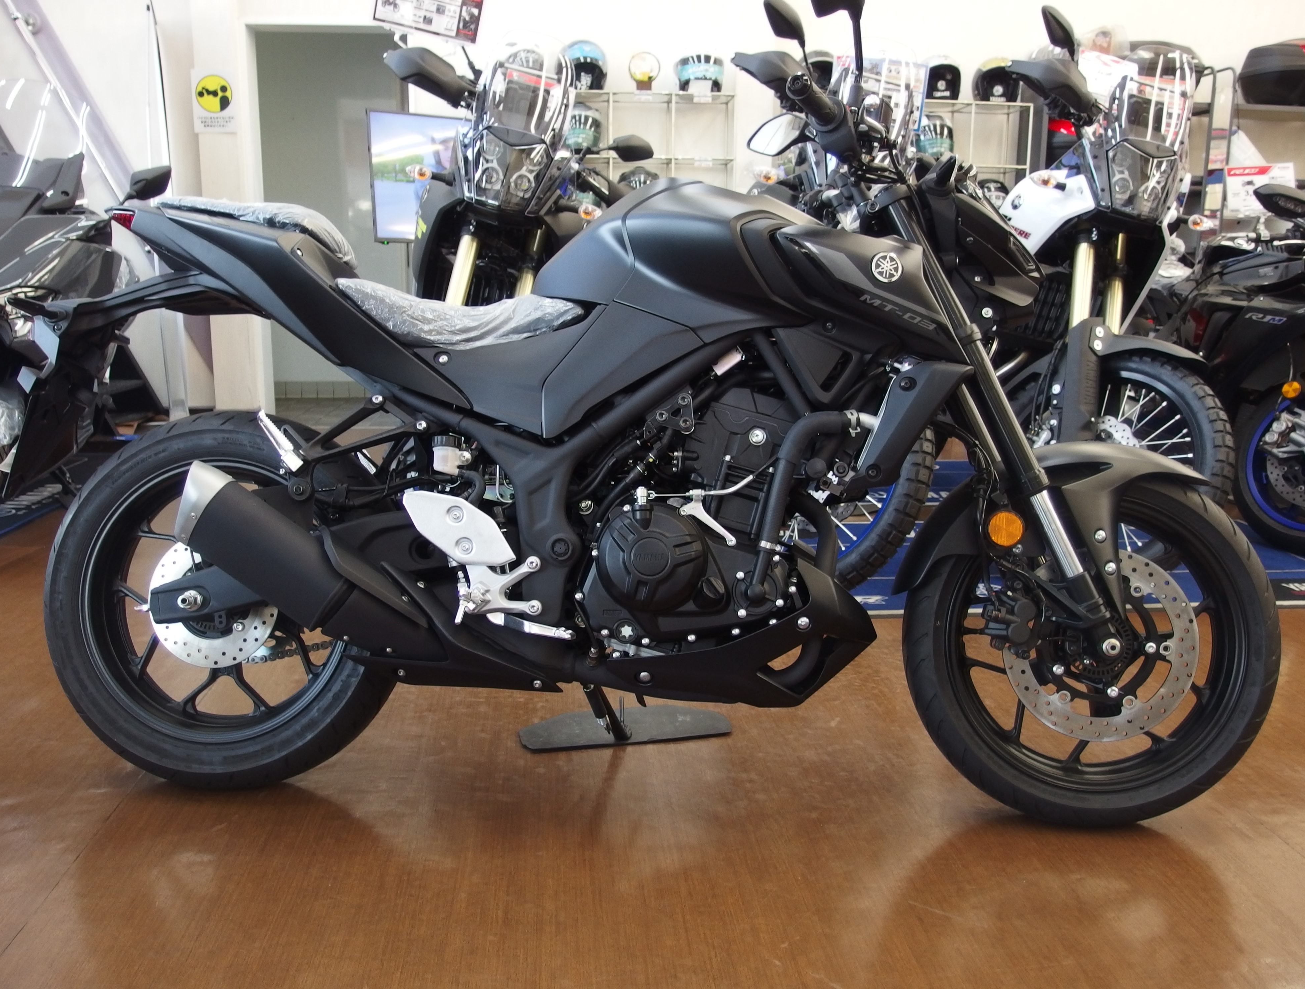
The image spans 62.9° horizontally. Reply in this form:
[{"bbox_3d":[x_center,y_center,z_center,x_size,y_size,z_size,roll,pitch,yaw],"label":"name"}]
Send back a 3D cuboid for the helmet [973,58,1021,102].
[{"bbox_3d":[1.816,-2.185,5.620,0.255,0.245,0.310,1,11,4],"label":"helmet"}]

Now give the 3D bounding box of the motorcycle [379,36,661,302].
[{"bbox_3d":[-0.485,-0.617,3.649,0.900,1.500,2.300,10,9,-9],"label":"motorcycle"}]

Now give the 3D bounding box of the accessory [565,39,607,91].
[{"bbox_3d":[-0.354,-2.152,5.350,0.255,0.245,0.310,-1,11,-6],"label":"accessory"}]

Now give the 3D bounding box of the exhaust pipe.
[{"bbox_3d":[-0.514,0.110,1.586,0.420,0.148,0.120,31,0,2],"label":"exhaust pipe"}]

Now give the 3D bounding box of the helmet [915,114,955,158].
[{"bbox_3d":[1.468,-1.869,5.600,0.260,0.260,0.330,1,11,0],"label":"helmet"}]

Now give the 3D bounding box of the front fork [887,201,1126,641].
[{"bbox_3d":[0.535,-0.110,1.687,0.120,0.740,0.250,-25,-3,-1],"label":"front fork"}]

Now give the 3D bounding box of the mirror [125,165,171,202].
[{"bbox_3d":[-1.533,-0.945,3.250,0.150,0.110,0.070,0,11,-2],"label":"mirror"}]

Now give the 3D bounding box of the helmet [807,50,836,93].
[{"bbox_3d":[0.979,-2.390,6.050,0.250,0.260,0.320,-1,11,-8],"label":"helmet"}]

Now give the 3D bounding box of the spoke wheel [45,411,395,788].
[{"bbox_3d":[-0.699,0.172,1.772,0.628,0.628,0.145,2,-3,6],"label":"spoke wheel"}]

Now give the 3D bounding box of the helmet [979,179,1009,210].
[{"bbox_3d":[1.836,-1.550,5.700,0.260,0.260,0.330,1,11,3],"label":"helmet"}]

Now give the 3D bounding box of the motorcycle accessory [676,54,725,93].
[{"bbox_3d":[0.266,-2.353,5.920,0.265,0.265,0.330,0,11,-6],"label":"motorcycle accessory"}]

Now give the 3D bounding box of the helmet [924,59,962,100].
[{"bbox_3d":[1.658,-2.377,6.100,0.250,0.260,0.310,-1,11,-8],"label":"helmet"}]

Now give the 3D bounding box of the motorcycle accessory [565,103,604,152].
[{"bbox_3d":[-0.389,-2.019,5.880,0.255,0.270,0.330,0,11,-6],"label":"motorcycle accessory"}]

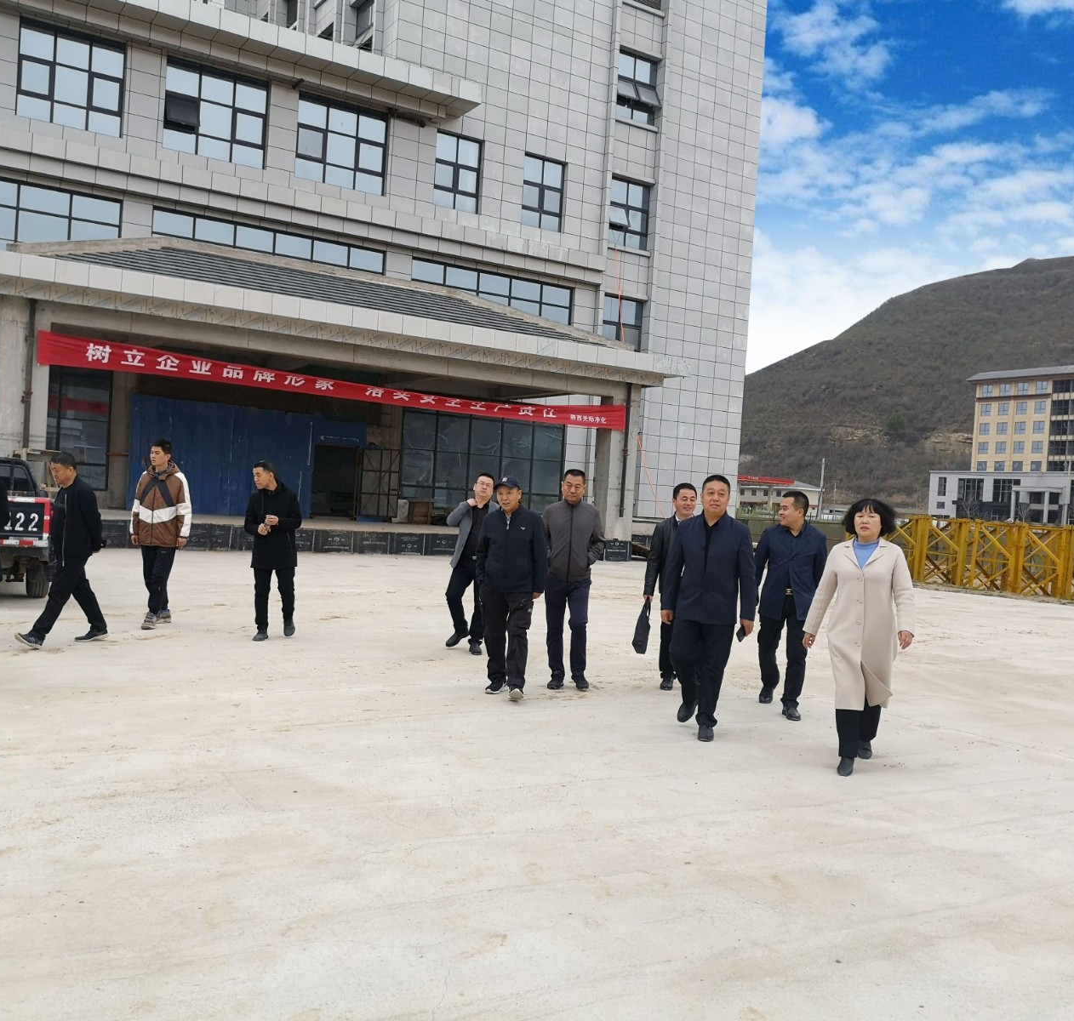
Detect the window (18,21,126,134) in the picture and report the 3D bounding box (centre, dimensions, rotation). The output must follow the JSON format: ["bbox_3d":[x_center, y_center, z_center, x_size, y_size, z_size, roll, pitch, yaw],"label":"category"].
[{"bbox_3d":[-12.573,-11.644,28.776,2.697,2.576,0.150,3,0,-32],"label":"window"}]

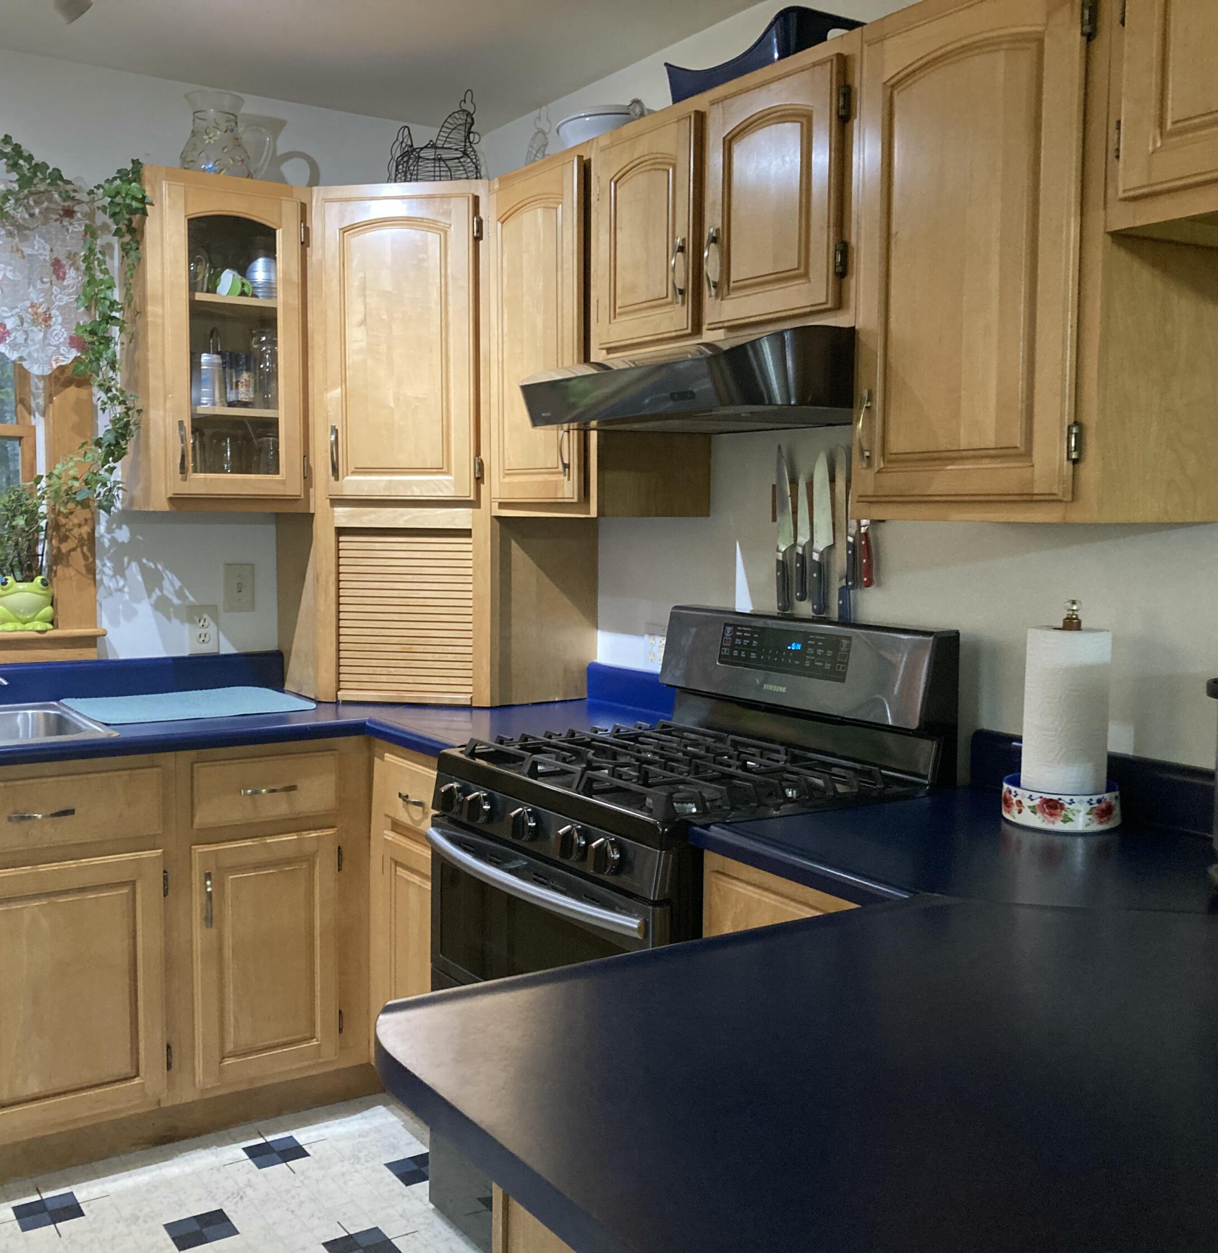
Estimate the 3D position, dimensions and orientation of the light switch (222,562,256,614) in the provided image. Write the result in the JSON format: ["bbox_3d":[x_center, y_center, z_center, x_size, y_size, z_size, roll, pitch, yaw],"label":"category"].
[{"bbox_3d":[-0.957,-0.100,3.504,0.075,0.121,0.014,-3,6,-33],"label":"light switch"}]

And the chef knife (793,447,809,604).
[{"bbox_3d":[0.390,-0.182,2.684,0.023,0.274,0.042,-3,6,-33],"label":"chef knife"}]

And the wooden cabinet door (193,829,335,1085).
[{"bbox_3d":[-0.751,0.724,2.975,0.320,0.527,0.024,-3,6,-33],"label":"wooden cabinet door"}]

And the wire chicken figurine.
[{"bbox_3d":[-0.428,-1.179,3.321,0.207,0.245,0.143,2,5,18],"label":"wire chicken figurine"}]

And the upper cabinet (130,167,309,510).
[{"bbox_3d":[-0.944,-0.656,3.239,0.378,0.761,0.325,-3,6,-33],"label":"upper cabinet"}]

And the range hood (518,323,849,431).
[{"bbox_3d":[0.214,-0.448,2.489,0.532,0.138,0.760,-3,6,-33],"label":"range hood"}]

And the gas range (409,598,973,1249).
[{"bbox_3d":[0.108,0.586,2.485,0.695,1.185,0.757,-3,6,-33],"label":"gas range"}]

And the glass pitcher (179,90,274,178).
[{"bbox_3d":[-0.908,-1.145,3.210,0.222,0.212,0.170,-3,6,-33],"label":"glass pitcher"}]

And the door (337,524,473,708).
[{"bbox_3d":[-0.498,-0.025,3.286,0.342,0.423,0.022,1,5,12],"label":"door"}]

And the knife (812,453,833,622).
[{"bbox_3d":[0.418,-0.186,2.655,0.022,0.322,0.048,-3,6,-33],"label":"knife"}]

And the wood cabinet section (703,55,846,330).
[{"bbox_3d":[0.402,-0.734,2.391,0.314,0.396,0.334,-3,6,-33],"label":"wood cabinet section"}]

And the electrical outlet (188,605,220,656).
[{"bbox_3d":[-1.038,0.009,3.462,0.075,0.121,0.012,-3,6,-33],"label":"electrical outlet"}]

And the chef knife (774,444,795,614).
[{"bbox_3d":[0.359,-0.198,2.729,0.023,0.336,0.050,-3,6,-33],"label":"chef knife"}]

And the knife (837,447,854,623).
[{"bbox_3d":[0.451,-0.157,2.594,0.023,0.381,0.043,-3,6,-33],"label":"knife"}]

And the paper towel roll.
[{"bbox_3d":[0.702,0.145,2.082,0.123,0.281,0.123,0,5,0],"label":"paper towel roll"}]

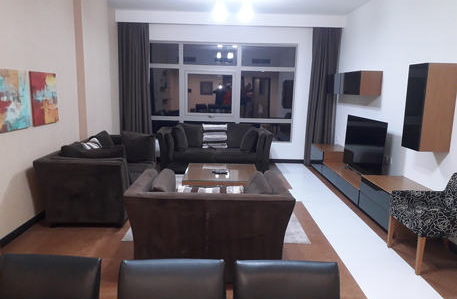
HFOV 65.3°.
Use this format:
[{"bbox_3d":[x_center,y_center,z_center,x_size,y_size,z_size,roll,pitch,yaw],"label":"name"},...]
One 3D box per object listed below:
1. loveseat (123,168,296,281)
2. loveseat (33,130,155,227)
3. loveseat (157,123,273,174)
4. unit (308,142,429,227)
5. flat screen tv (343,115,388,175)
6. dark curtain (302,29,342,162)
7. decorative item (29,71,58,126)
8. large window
[{"bbox_3d":[-0.155,0.652,3.282,1.320,0.771,1.034,1,10,-1],"label":"loveseat"},{"bbox_3d":[-1.640,0.306,4.946,1.018,0.819,2.194,1,10,-1],"label":"loveseat"},{"bbox_3d":[-0.247,-0.043,7.073,2.147,0.843,1.018,1,10,-1],"label":"loveseat"},{"bbox_3d":[2.093,0.425,5.842,0.588,0.445,3.625,1,10,-1],"label":"unit"},{"bbox_3d":[2.088,-0.025,5.529,0.072,0.898,1.495,1,10,-1],"label":"flat screen tv"},{"bbox_3d":[1.994,-1.080,7.484,0.644,2.846,0.223,1,10,-1],"label":"dark curtain"},{"bbox_3d":[-2.176,-0.604,4.254,0.040,0.612,0.636,1,10,-1],"label":"decorative item"},{"bbox_3d":[-0.187,-1.223,7.701,3.283,2.099,0.111,1,10,-1],"label":"large window"}]

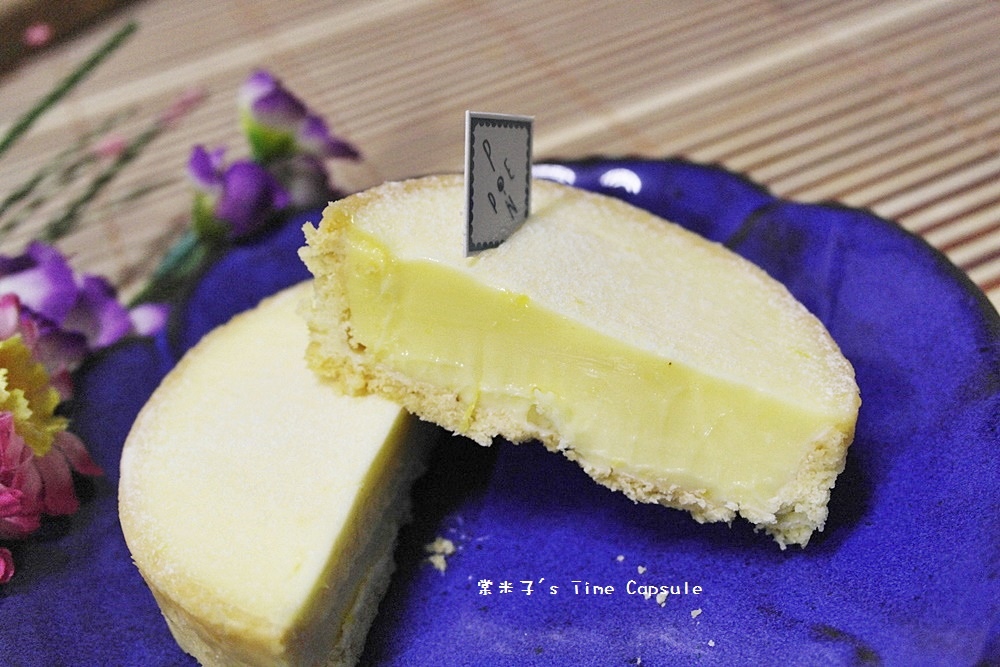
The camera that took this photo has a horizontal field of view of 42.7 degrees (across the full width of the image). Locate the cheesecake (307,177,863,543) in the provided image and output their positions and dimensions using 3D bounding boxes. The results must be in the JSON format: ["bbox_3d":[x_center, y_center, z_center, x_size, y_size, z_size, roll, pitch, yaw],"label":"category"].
[{"bbox_3d":[0.013,-0.001,0.191,0.077,0.022,0.041,20,31,5],"label":"cheesecake"}]

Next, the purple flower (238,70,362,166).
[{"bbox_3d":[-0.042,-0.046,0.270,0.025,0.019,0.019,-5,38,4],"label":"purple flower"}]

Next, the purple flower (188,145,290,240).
[{"bbox_3d":[-0.051,-0.028,0.250,0.019,0.018,0.018,-5,38,4],"label":"purple flower"}]

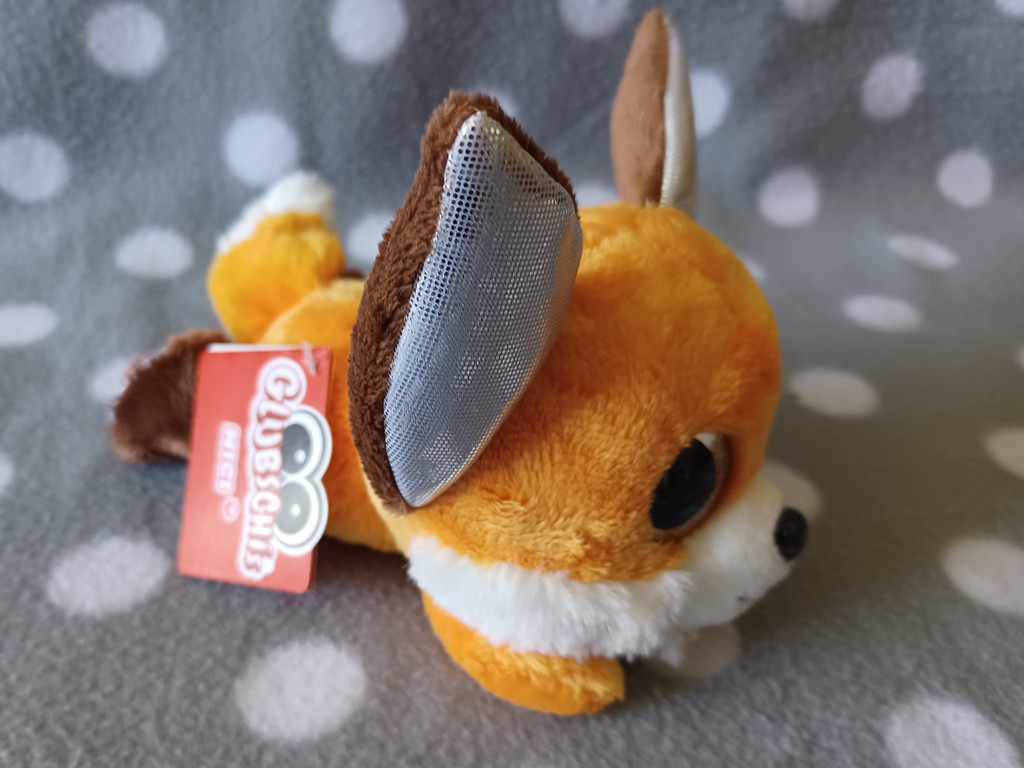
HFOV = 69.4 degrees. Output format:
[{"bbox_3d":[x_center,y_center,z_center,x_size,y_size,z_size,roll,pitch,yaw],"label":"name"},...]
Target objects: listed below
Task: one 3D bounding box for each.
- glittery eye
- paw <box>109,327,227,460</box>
[{"bbox_3d":[0.035,0.020,0.147,0.021,0.022,0.008,-17,28,-25],"label":"glittery eye"},{"bbox_3d":[-0.117,0.004,0.256,0.036,0.035,0.033,8,33,13],"label":"paw"}]

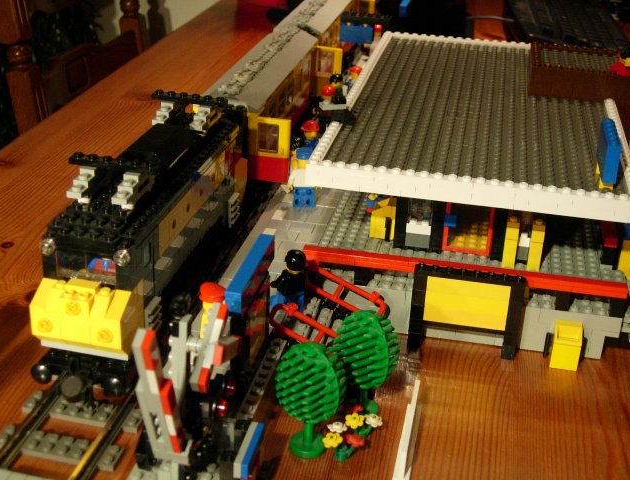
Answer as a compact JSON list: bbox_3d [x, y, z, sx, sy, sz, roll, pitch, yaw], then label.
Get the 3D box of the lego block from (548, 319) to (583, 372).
[{"bbox_3d":[0.148,0.062,0.555,0.016,0.025,0.016,7,25,9],"label":"lego block"}]

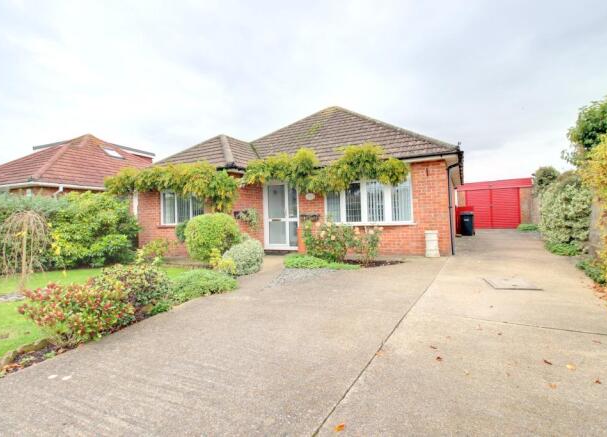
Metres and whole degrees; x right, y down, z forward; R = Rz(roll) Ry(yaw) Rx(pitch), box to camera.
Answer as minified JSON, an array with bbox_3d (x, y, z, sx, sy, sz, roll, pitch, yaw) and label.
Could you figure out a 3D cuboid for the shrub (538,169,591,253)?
[{"bbox_3d":[7.501,-0.301,8.383,1.291,2.165,1.400,-1,2,42],"label":"shrub"}]

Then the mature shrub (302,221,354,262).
[{"bbox_3d":[0.588,0.537,7.011,1.216,0.975,1.000,-2,1,5],"label":"mature shrub"}]

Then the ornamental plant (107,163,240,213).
[{"bbox_3d":[-4.293,-0.787,8.642,5.834,1.293,0.800,-1,1,29],"label":"ornamental plant"}]

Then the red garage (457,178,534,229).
[{"bbox_3d":[11.105,-0.788,17.382,3.417,2.536,5.300,-1,1,29],"label":"red garage"}]

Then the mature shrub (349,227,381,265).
[{"bbox_3d":[1.385,0.595,6.453,0.710,0.833,0.700,-2,1,12],"label":"mature shrub"}]

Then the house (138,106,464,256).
[{"bbox_3d":[0.912,-2.111,12.350,10.256,6.023,11.479,-1,1,29],"label":"house"}]

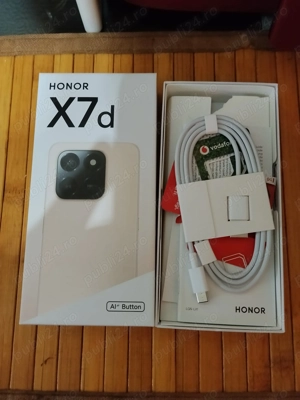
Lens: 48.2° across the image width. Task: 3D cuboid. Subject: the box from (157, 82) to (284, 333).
[{"bbox_3d":[0.051,0.001,0.256,0.087,0.029,0.180,2,80,2],"label":"box"}]

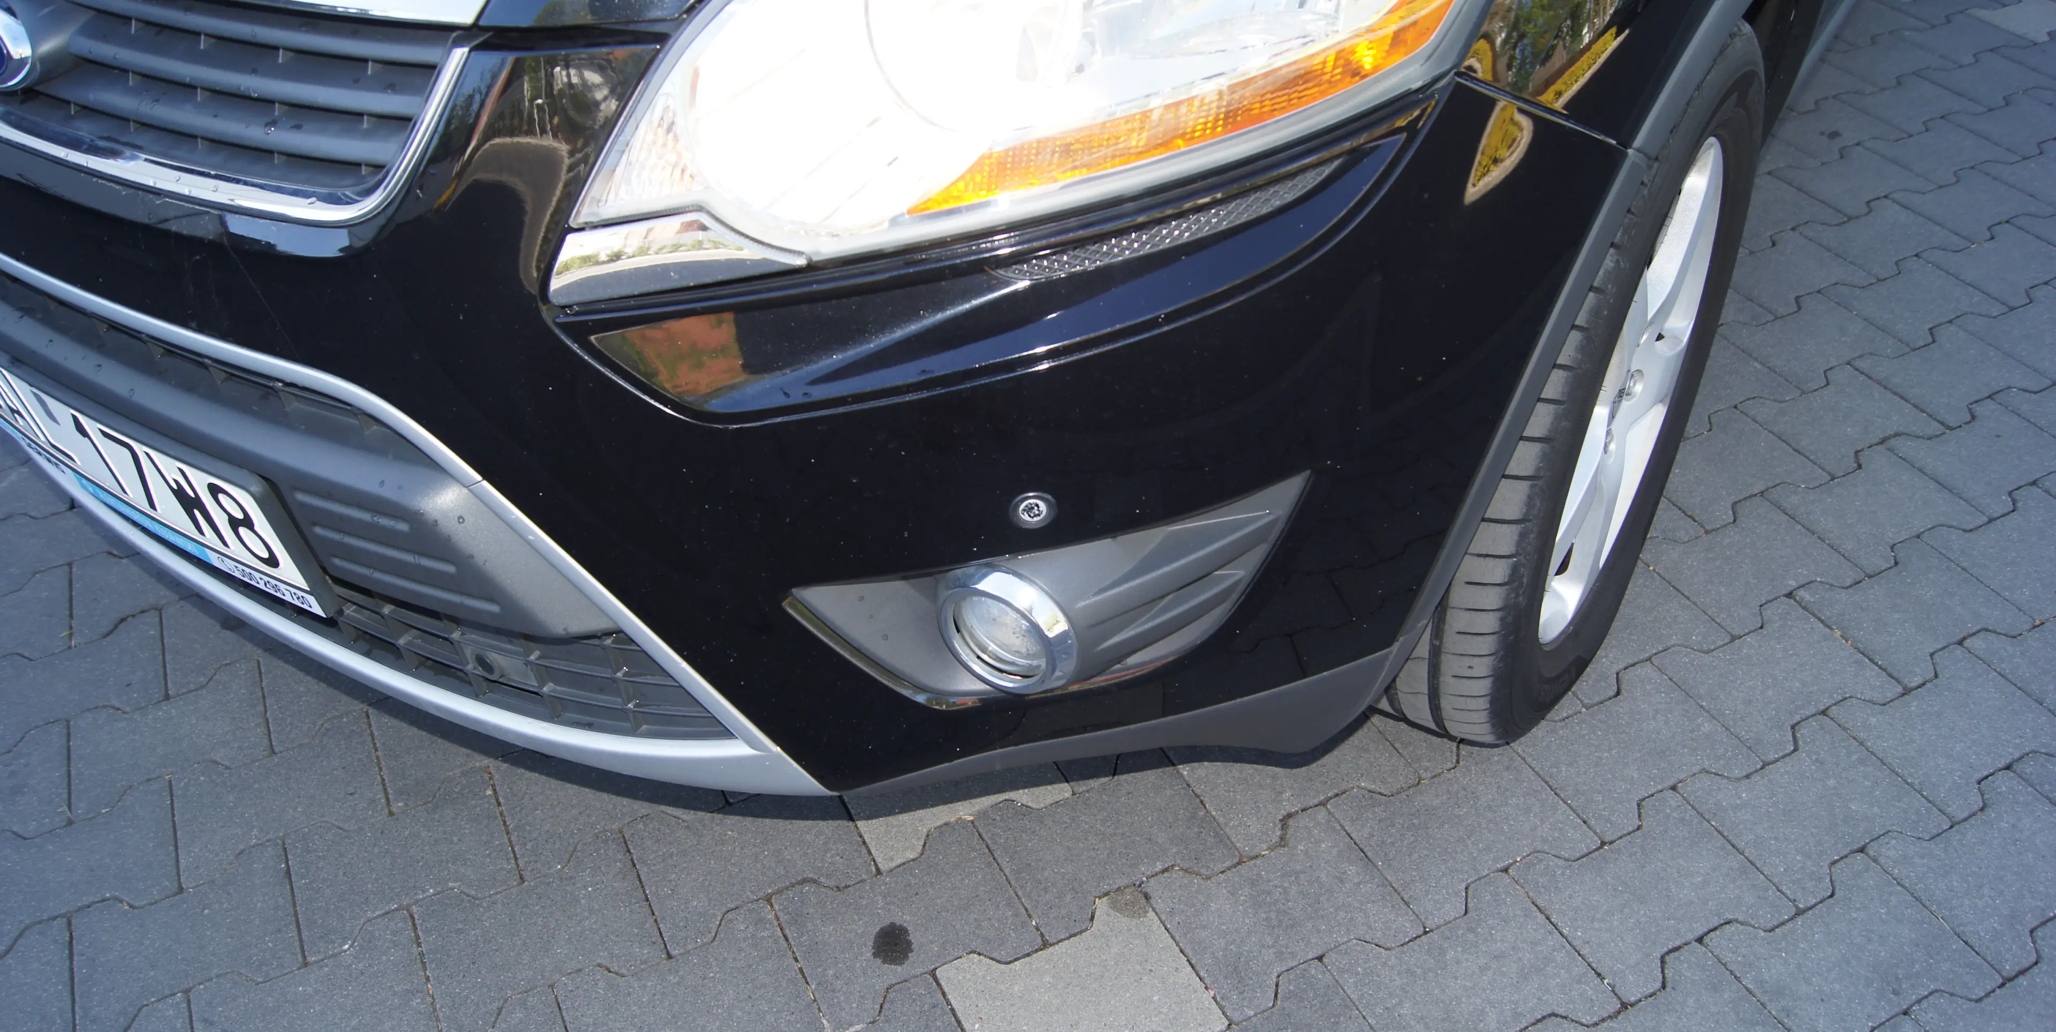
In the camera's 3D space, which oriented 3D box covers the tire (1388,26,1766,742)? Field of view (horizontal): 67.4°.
[{"bbox_3d":[0.459,-0.139,1.428,0.242,0.685,0.687,22,46,27],"label":"tire"}]

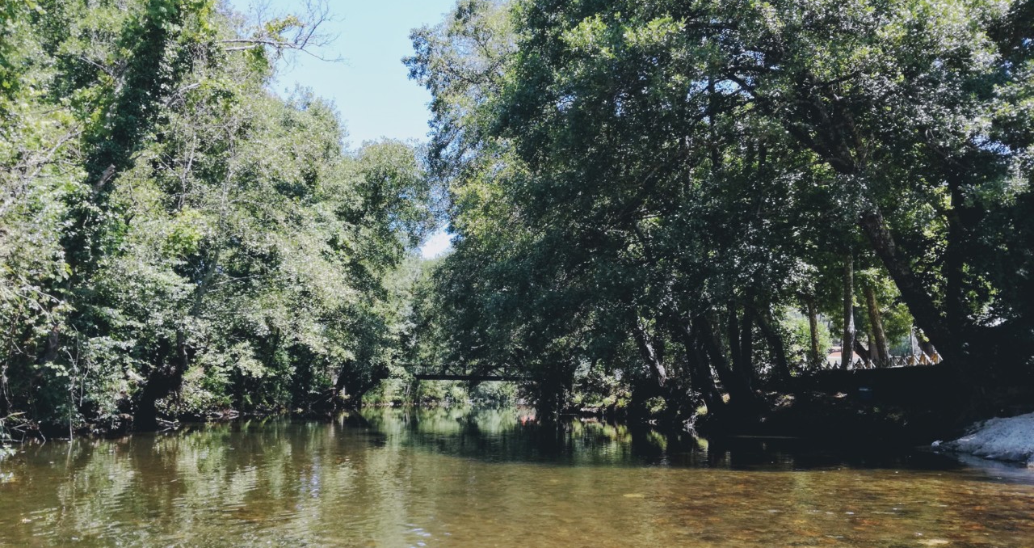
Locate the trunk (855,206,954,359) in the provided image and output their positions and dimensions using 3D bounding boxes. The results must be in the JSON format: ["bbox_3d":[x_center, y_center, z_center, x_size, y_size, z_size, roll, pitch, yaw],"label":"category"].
[{"bbox_3d":[8.249,0.224,17.003,0.550,3.640,0.550,-26,-8,24],"label":"trunk"}]

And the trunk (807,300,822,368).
[{"bbox_3d":[9.952,1.981,27.001,0.290,2.380,0.290,-5,-8,20],"label":"trunk"}]

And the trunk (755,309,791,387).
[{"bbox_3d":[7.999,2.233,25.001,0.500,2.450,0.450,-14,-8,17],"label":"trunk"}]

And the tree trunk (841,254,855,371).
[{"bbox_3d":[9.423,1.077,23.002,0.340,3.430,0.340,1,-8,22],"label":"tree trunk"}]

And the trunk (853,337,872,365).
[{"bbox_3d":[11.158,2.486,26.000,0.300,0.950,0.300,-25,-8,21],"label":"trunk"}]

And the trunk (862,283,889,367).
[{"bbox_3d":[10.732,1.530,24.001,0.320,2.490,0.320,-10,-9,24],"label":"trunk"}]

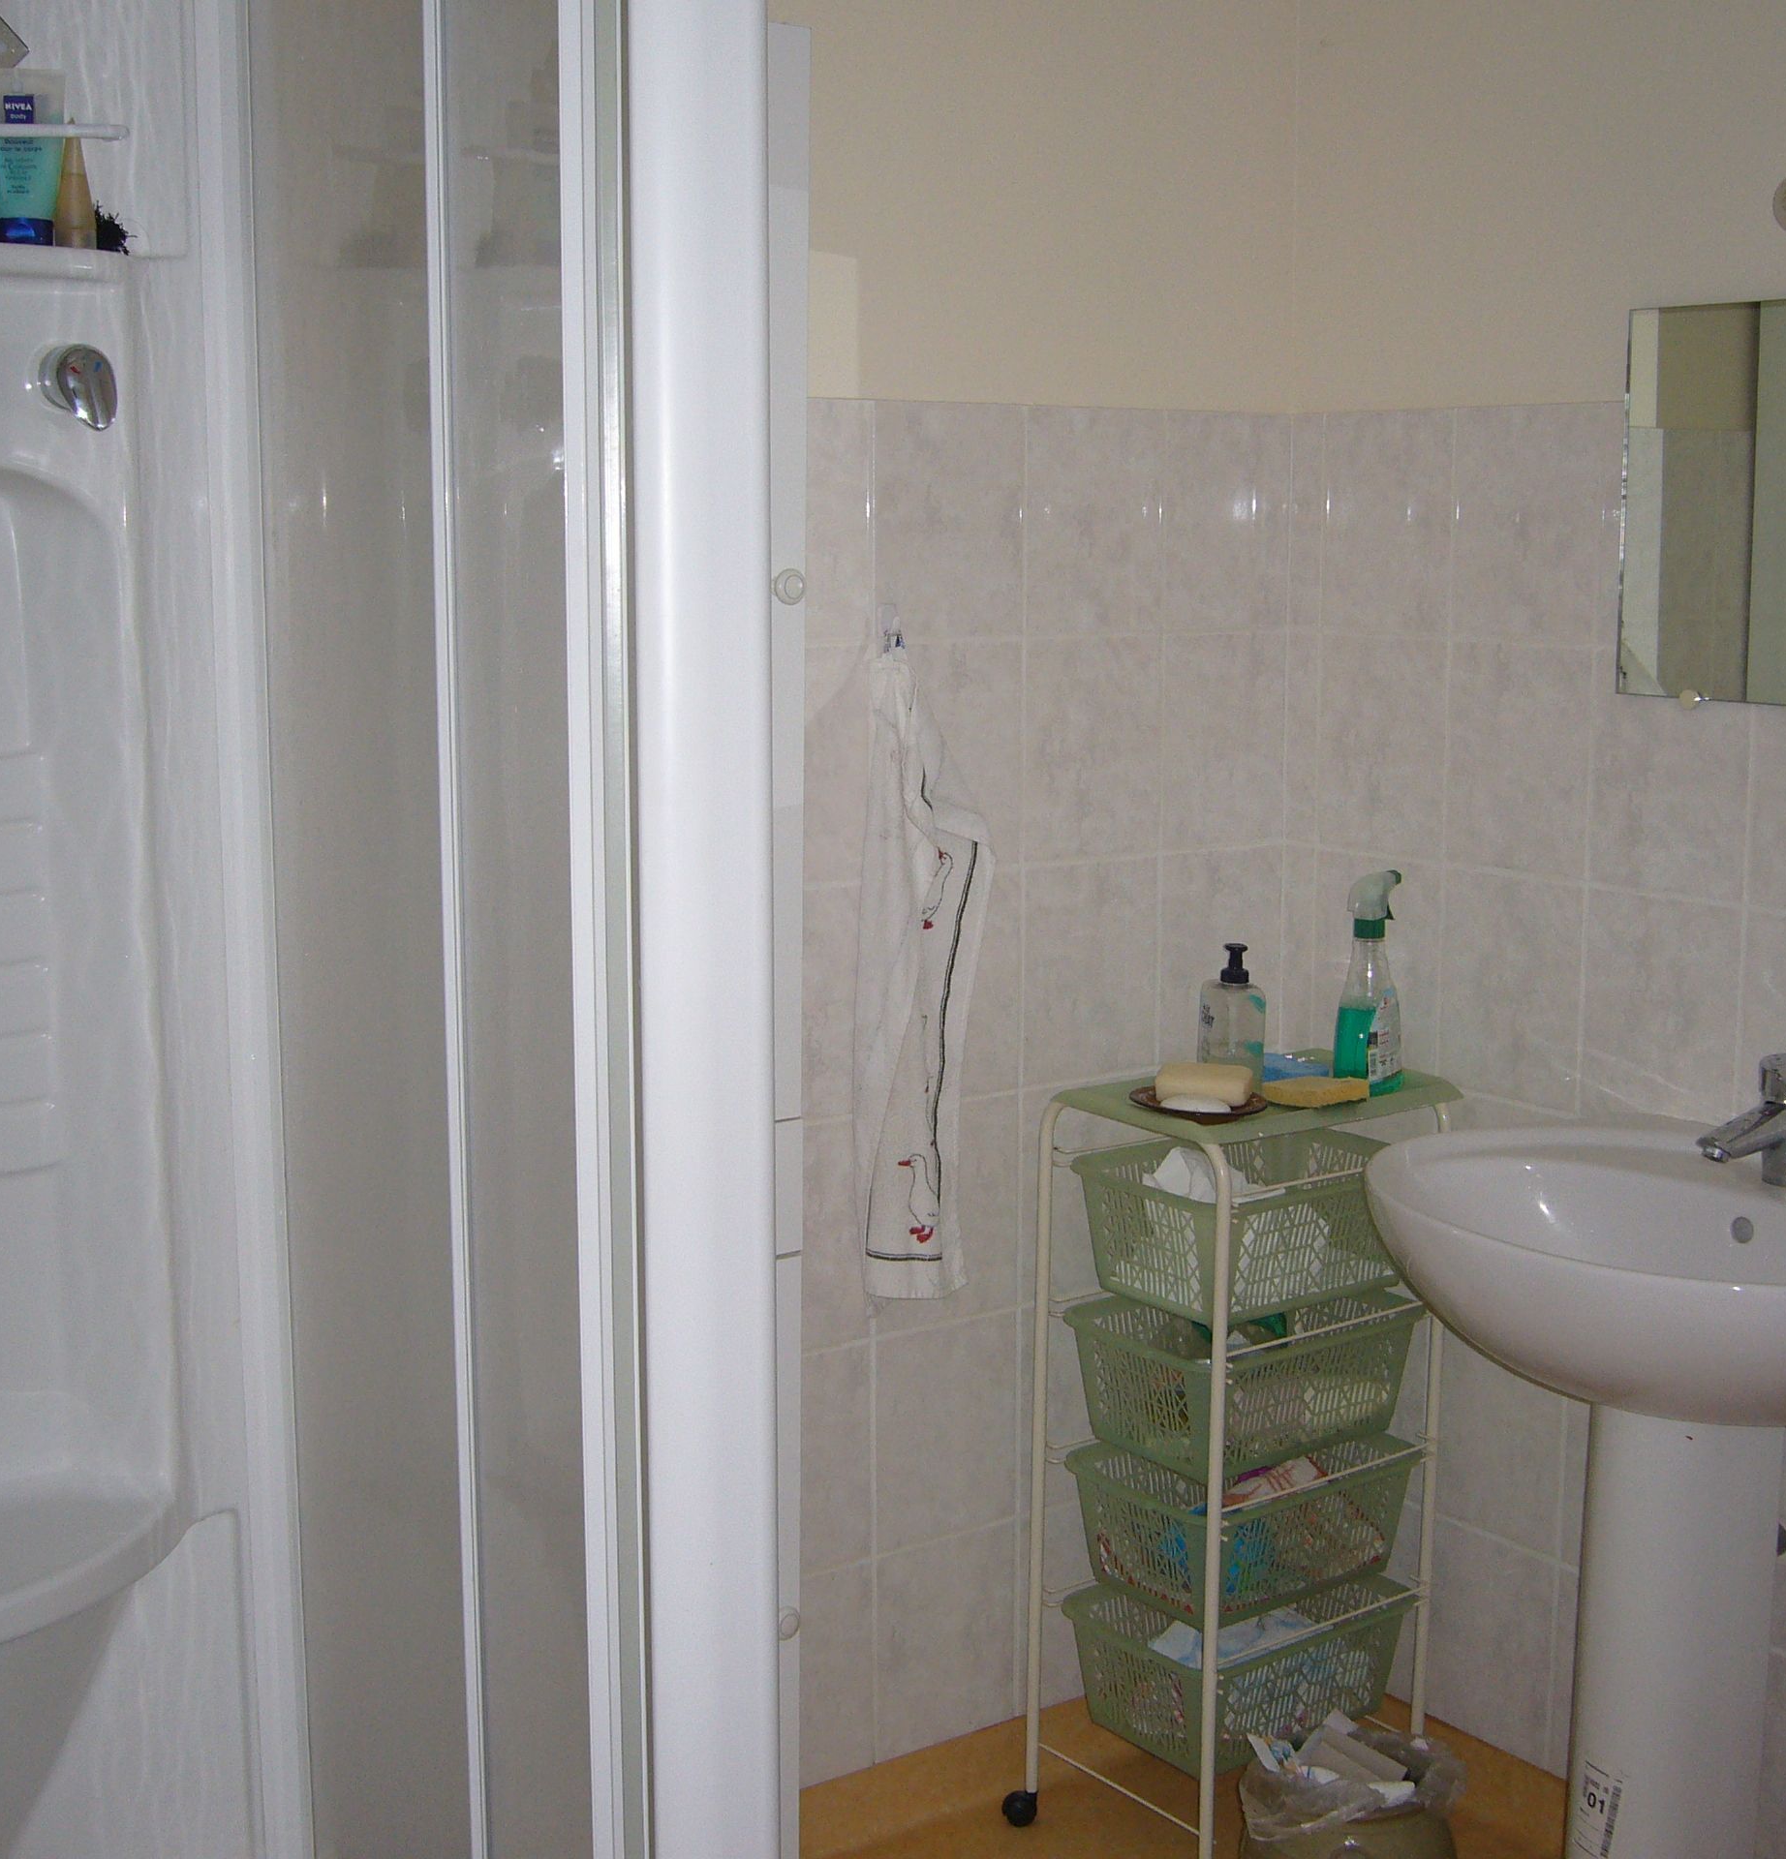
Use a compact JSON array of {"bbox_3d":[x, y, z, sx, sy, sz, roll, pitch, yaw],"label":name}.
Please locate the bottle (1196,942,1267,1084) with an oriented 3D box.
[{"bbox_3d":[0.357,0.093,2.626,0.069,0.157,0.064,1,9,8],"label":"bottle"}]

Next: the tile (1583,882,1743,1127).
[{"bbox_3d":[0.793,0.088,2.594,0.010,0.250,0.200,-7,11,-35],"label":"tile"}]

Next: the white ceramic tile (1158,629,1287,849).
[{"bbox_3d":[0.388,-0.220,2.947,0.202,0.250,0.010,-6,11,-35],"label":"white ceramic tile"}]

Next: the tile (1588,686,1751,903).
[{"bbox_3d":[0.792,-0.160,2.554,0.010,0.250,0.200,-7,11,-35],"label":"tile"}]

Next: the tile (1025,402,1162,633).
[{"bbox_3d":[0.223,-0.449,2.780,0.200,0.250,0.010,-7,11,-35],"label":"tile"}]

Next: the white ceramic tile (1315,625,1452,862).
[{"bbox_3d":[0.564,-0.211,2.888,0.010,0.250,0.200,-6,11,-35],"label":"white ceramic tile"}]

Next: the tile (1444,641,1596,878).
[{"bbox_3d":[0.681,-0.185,2.726,0.010,0.250,0.200,-6,11,-35],"label":"tile"}]

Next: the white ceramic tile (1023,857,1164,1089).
[{"bbox_3d":[0.223,0.047,2.869,0.200,0.250,0.010,-6,11,-35],"label":"white ceramic tile"}]

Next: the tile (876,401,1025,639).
[{"bbox_3d":[0.060,-0.433,2.675,0.200,0.250,0.010,-6,11,-35],"label":"tile"}]

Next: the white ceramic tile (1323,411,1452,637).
[{"bbox_3d":[0.563,-0.457,2.826,0.010,0.250,0.200,-7,11,-35],"label":"white ceramic tile"}]

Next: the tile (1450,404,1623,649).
[{"bbox_3d":[0.677,-0.432,2.670,0.010,0.250,0.200,-7,11,-35],"label":"tile"}]

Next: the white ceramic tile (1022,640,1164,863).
[{"bbox_3d":[0.224,-0.201,2.819,0.200,0.250,0.010,-7,11,-35],"label":"white ceramic tile"}]

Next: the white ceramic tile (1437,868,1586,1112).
[{"bbox_3d":[0.681,0.064,2.765,0.010,0.250,0.200,-6,11,-35],"label":"white ceramic tile"}]

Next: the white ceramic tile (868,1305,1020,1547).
[{"bbox_3d":[0.061,0.561,2.821,0.200,0.250,0.010,-7,11,-35],"label":"white ceramic tile"}]

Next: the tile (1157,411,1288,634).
[{"bbox_3d":[0.389,-0.469,2.908,0.202,0.250,0.010,-6,11,-35],"label":"tile"}]

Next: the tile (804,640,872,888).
[{"bbox_3d":[-0.105,-0.163,2.584,0.200,0.250,0.010,-7,11,-35],"label":"tile"}]

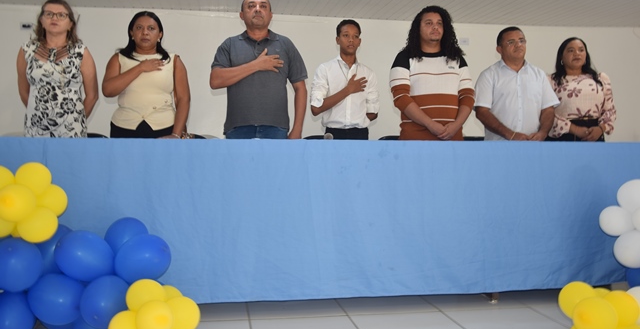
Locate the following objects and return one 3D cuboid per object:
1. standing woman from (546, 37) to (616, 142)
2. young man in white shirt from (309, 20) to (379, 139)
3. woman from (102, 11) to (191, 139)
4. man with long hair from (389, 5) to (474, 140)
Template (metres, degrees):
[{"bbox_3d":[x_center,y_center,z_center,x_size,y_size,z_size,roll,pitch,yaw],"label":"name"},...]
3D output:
[{"bbox_3d":[1.839,-0.121,4.164,0.470,1.547,0.330,0,1,-10],"label":"standing woman"},{"bbox_3d":[0.155,-0.138,3.797,0.460,1.586,0.340,0,1,-6],"label":"young man in white shirt"},{"bbox_3d":[-1.037,-0.129,3.535,0.530,1.571,0.360,0,1,-12],"label":"woman"},{"bbox_3d":[0.738,-0.199,3.915,0.560,1.707,0.380,0,1,-4],"label":"man with long hair"}]

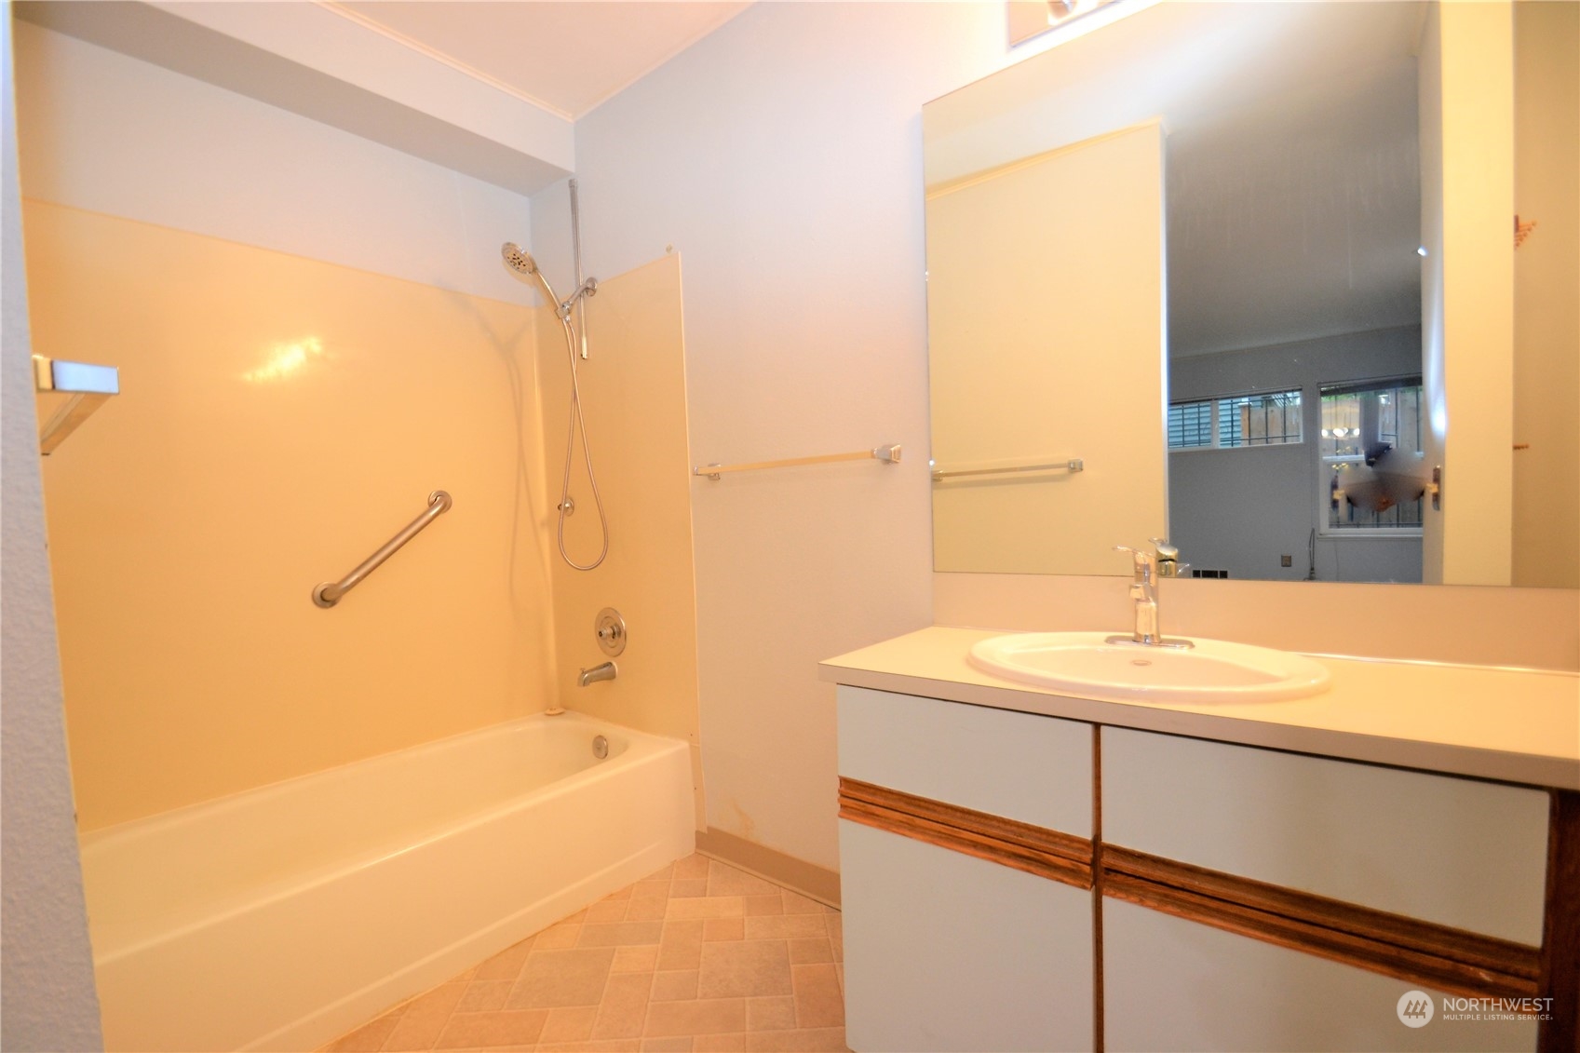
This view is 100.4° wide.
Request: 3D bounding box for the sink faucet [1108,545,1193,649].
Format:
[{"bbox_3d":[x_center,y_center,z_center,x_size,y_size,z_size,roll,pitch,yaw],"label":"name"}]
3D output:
[{"bbox_3d":[0.608,0.122,1.134,0.146,0.175,0.149,-1,2,40],"label":"sink faucet"}]

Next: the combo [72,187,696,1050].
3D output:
[{"bbox_3d":[-1.111,0.084,1.804,0.804,2.016,1.450,-1,2,40],"label":"combo"}]

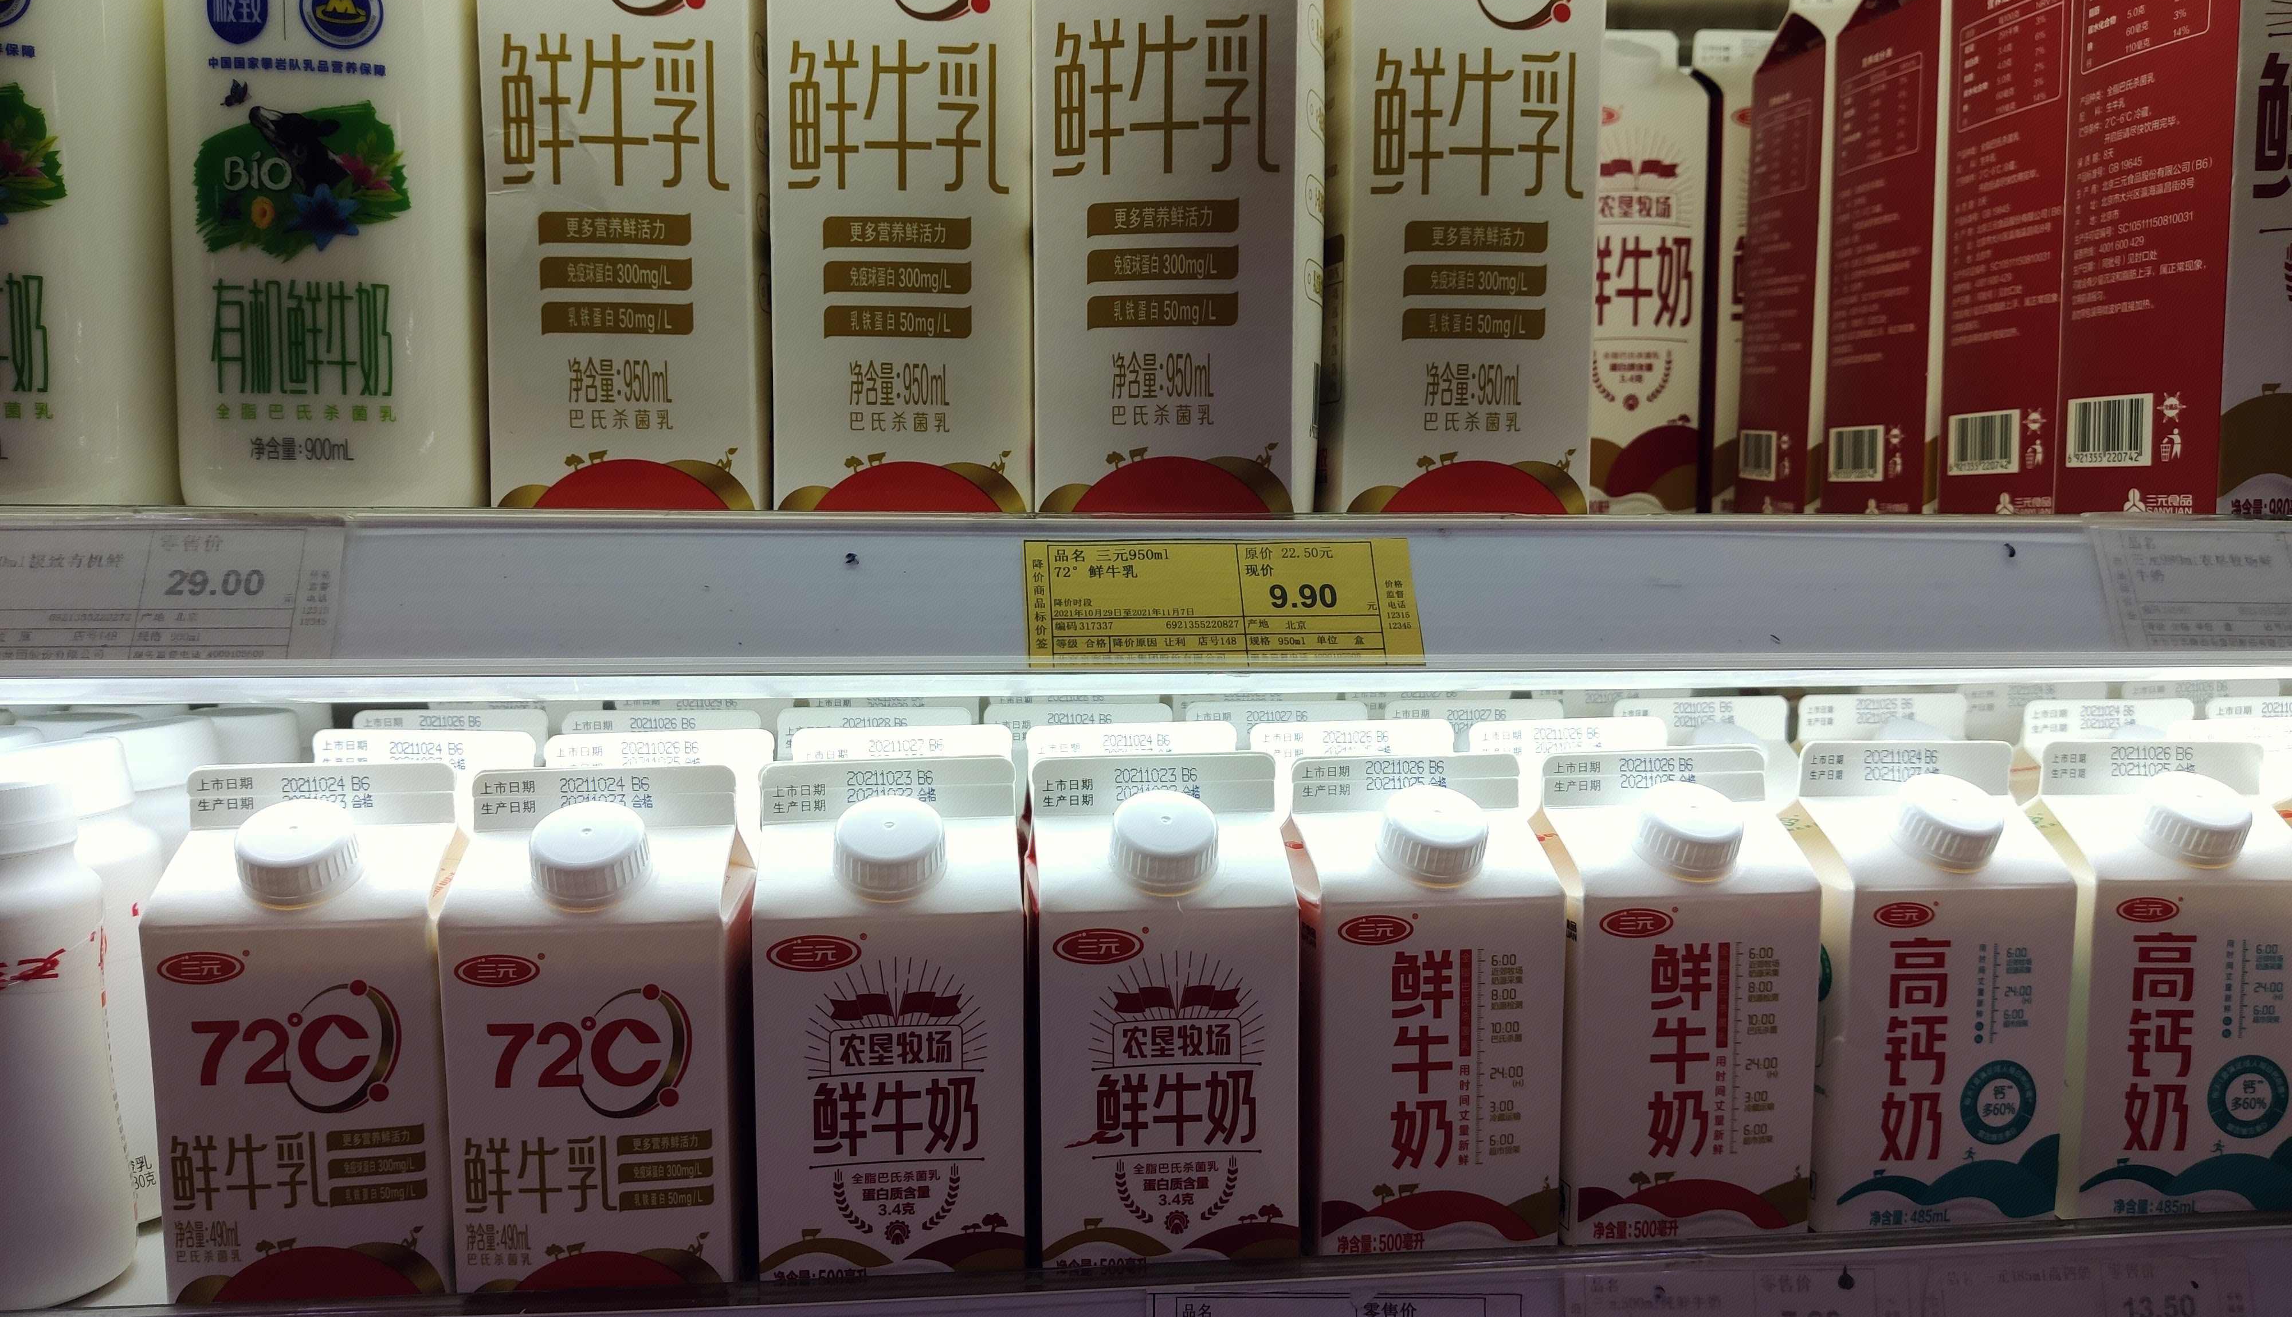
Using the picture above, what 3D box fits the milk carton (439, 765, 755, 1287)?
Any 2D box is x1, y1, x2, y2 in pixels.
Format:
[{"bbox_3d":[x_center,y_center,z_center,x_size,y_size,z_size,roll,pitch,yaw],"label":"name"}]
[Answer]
[{"bbox_3d":[-0.149,0.098,0.481,0.071,0.138,0.071,-1,6,-7],"label":"milk carton"}]

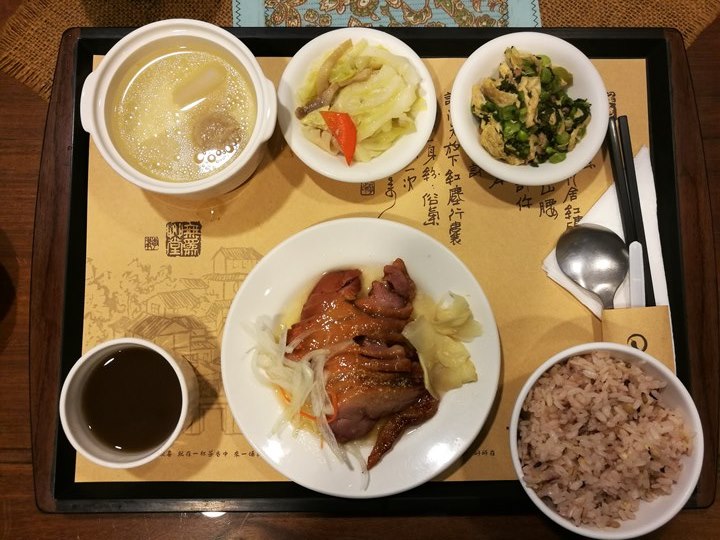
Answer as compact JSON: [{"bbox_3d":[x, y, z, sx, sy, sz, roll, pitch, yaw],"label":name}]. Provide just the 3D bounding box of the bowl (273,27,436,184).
[{"bbox_3d":[-0.002,-0.108,0.387,0.105,0.033,0.105,0,86,-1],"label":"bowl"}]

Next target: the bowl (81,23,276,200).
[{"bbox_3d":[-0.112,-0.098,0.371,0.121,0.061,0.108,-1,86,-1],"label":"bowl"}]

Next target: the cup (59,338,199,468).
[{"bbox_3d":[-0.141,0.081,0.361,0.077,0.053,0.077,0,86,-1],"label":"cup"}]

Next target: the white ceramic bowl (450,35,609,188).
[{"bbox_3d":[0.112,-0.106,0.388,0.105,0.033,0.105,0,86,-1],"label":"white ceramic bowl"}]

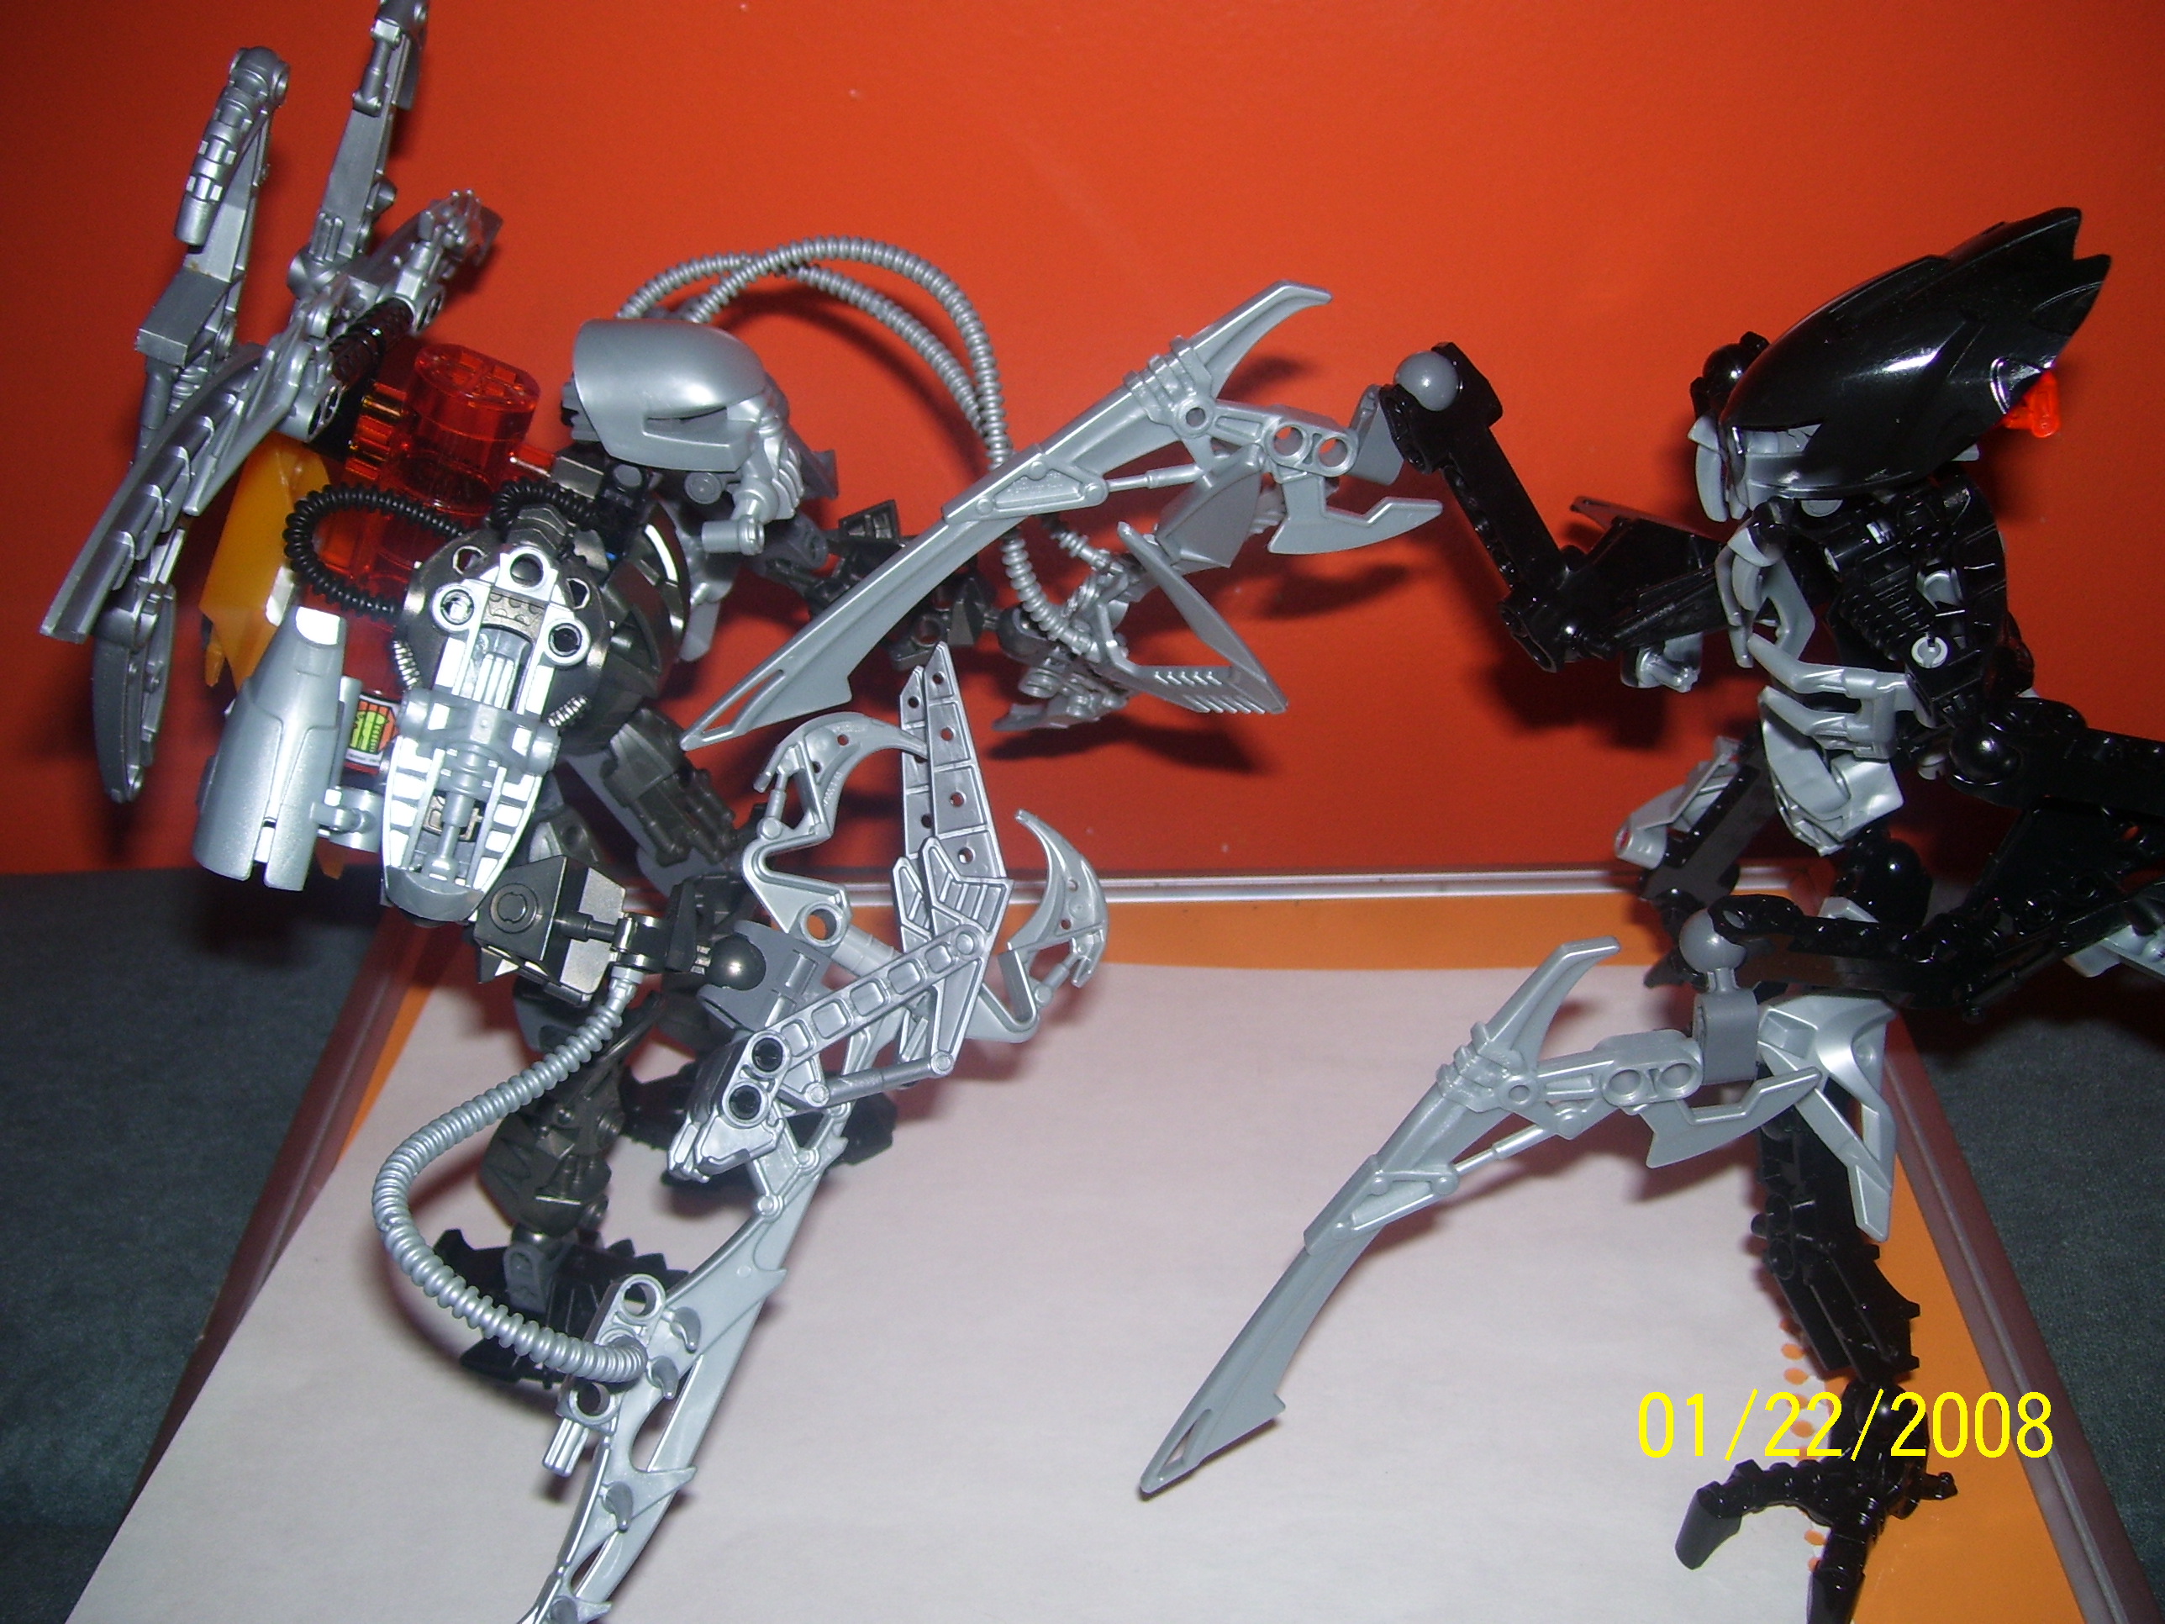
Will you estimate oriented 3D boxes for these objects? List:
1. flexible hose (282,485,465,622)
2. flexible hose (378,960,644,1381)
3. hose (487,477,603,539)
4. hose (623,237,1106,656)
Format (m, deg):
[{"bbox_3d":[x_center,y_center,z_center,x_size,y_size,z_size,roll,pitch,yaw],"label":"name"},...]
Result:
[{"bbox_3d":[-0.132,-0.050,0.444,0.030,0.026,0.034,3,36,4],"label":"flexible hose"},{"bbox_3d":[-0.085,0.049,0.352,0.037,0.029,0.088,-5,36,-7],"label":"flexible hose"},{"bbox_3d":[-0.105,-0.058,0.452,0.027,0.019,0.014,-6,36,-8],"label":"hose"},{"bbox_3d":[-0.039,-0.083,0.479,0.109,0.070,0.061,12,38,16],"label":"hose"}]

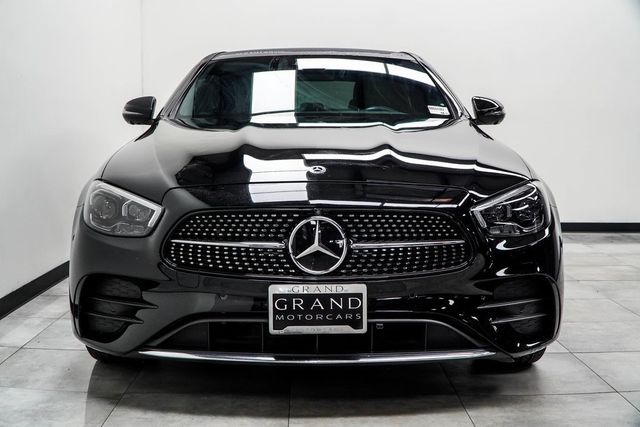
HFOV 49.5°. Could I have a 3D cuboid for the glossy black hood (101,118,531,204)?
[{"bbox_3d":[-0.018,-0.231,2.924,1.630,0.280,1.290,0,7,-1],"label":"glossy black hood"}]

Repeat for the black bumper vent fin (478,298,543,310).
[{"bbox_3d":[0.661,0.316,2.401,0.270,0.030,0.070,-3,7,-22],"label":"black bumper vent fin"}]

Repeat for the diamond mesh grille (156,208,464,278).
[{"bbox_3d":[-0.011,0.093,2.273,1.020,0.225,0.150,0,7,-1],"label":"diamond mesh grille"}]

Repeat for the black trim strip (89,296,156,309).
[{"bbox_3d":[-0.685,0.311,2.400,0.275,0.030,0.070,3,7,20],"label":"black trim strip"}]

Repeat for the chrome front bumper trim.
[{"bbox_3d":[-0.012,0.470,2.298,1.210,0.045,0.130,0,7,-1],"label":"chrome front bumper trim"}]

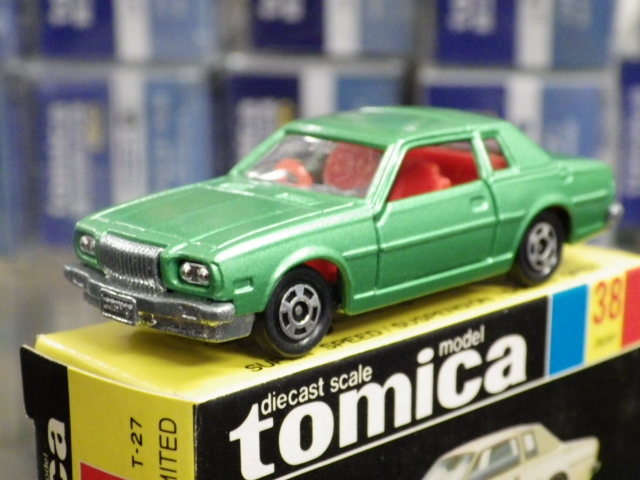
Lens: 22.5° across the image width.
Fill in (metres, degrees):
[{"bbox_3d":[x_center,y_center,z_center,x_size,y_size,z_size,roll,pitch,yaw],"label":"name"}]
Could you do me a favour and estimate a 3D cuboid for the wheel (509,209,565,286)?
[{"bbox_3d":[0.025,0.001,0.191,0.003,0.009,0.009,12,17,43],"label":"wheel"}]

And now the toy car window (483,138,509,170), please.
[{"bbox_3d":[0.020,-0.010,0.185,0.003,0.004,0.001,-13,-1,-44],"label":"toy car window"}]

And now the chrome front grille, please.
[{"bbox_3d":[-0.019,0.002,0.162,0.009,0.005,0.002,12,17,43],"label":"chrome front grille"}]

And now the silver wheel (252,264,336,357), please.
[{"bbox_3d":[-0.003,0.007,0.163,0.003,0.009,0.009,12,17,43],"label":"silver wheel"}]

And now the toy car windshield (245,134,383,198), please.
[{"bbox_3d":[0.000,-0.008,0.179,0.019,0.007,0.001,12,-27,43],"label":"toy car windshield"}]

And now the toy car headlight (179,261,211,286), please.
[{"bbox_3d":[-0.012,0.003,0.156,0.004,0.002,0.001,9,16,36],"label":"toy car headlight"}]

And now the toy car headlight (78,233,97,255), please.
[{"bbox_3d":[-0.024,0.001,0.168,0.001,0.002,0.004,-10,16,-37],"label":"toy car headlight"}]

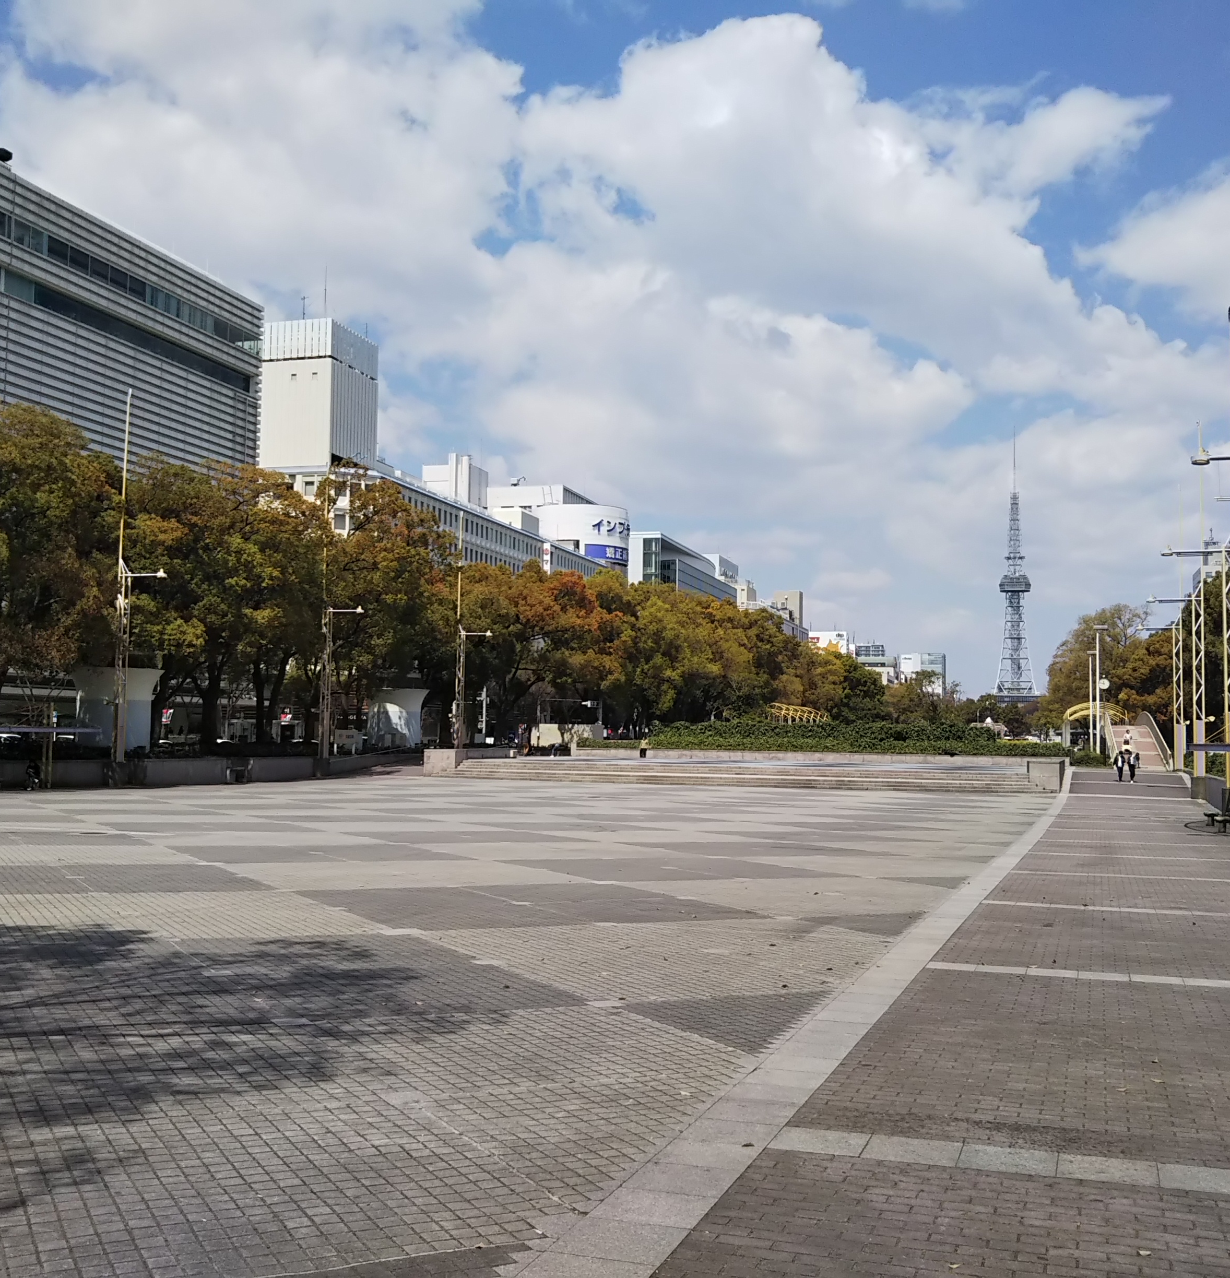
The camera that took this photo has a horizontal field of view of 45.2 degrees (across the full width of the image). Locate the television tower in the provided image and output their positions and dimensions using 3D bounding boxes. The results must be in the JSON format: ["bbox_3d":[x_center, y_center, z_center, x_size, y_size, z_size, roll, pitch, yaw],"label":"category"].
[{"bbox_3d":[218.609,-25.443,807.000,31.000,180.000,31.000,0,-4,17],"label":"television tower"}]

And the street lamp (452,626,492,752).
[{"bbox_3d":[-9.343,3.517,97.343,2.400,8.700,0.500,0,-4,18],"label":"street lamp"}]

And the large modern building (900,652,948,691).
[{"bbox_3d":[185.734,38.451,890.000,28.000,62.000,26.000,0,-4,17],"label":"large modern building"}]

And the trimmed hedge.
[{"bbox_3d":[14.133,7.010,104.671,34.500,2.300,3.000,0,-4,18],"label":"trimmed hedge"}]

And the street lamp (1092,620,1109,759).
[{"bbox_3d":[31.259,3.624,95.001,1.000,9.000,0.400,0,-4,18],"label":"street lamp"}]

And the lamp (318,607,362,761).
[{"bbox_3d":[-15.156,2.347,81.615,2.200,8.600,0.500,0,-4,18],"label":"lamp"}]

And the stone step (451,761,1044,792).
[{"bbox_3d":[6.300,7.195,77.669,32.000,0.900,2.800,0,-4,18],"label":"stone step"}]

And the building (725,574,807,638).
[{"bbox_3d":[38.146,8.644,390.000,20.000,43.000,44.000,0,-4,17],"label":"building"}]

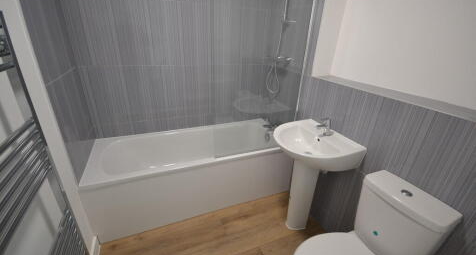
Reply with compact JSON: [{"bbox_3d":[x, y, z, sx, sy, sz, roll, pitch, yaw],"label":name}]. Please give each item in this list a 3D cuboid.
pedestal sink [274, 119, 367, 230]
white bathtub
[{"bbox_3d":[0.484,0.455,1.546,0.485,0.878,0.505,-8,27,-23],"label":"pedestal sink"},{"bbox_3d":[-0.362,0.393,1.950,1.700,0.563,0.665,-8,27,-23],"label":"white bathtub"}]

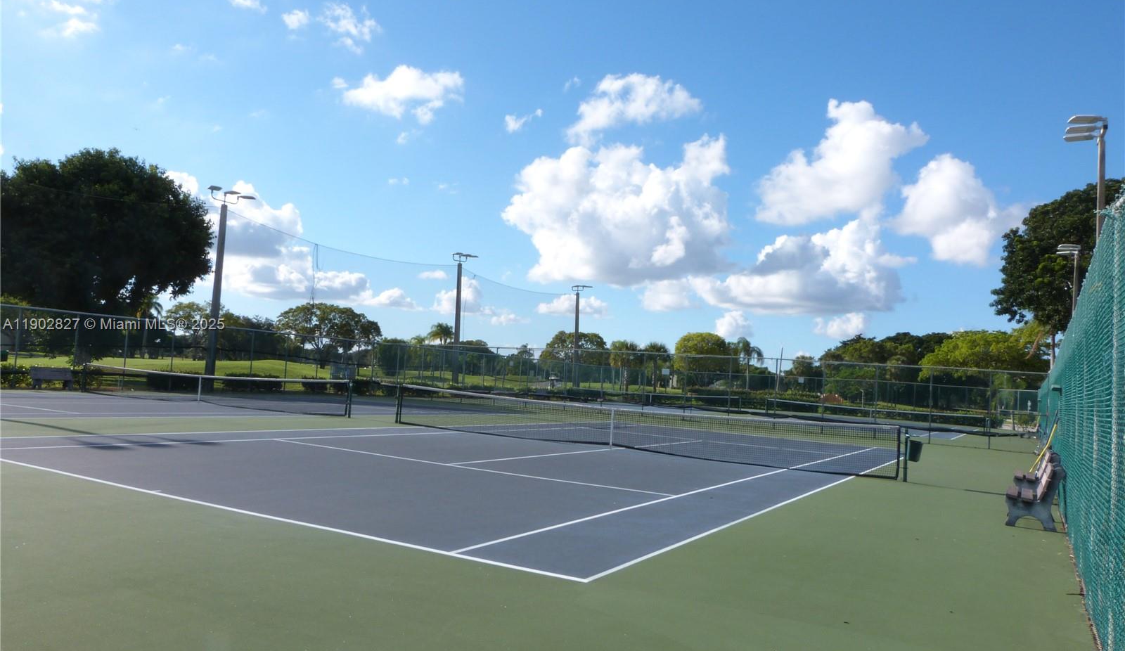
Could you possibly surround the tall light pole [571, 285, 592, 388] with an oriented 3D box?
[{"bbox_3d":[1.708,1.374,69.603,1.200,9.750,2.000,1,-4,29],"label":"tall light pole"}]

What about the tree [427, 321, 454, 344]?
[{"bbox_3d":[-17.849,3.700,120.000,4.200,8.200,4.200,4,-4,-8],"label":"tree"}]

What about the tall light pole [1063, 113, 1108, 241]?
[{"bbox_3d":[14.023,-0.862,22.056,1.200,9.750,2.000,1,-4,29],"label":"tall light pole"}]

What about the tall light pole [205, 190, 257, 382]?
[{"bbox_3d":[-16.989,-1.860,40.659,1.200,9.750,2.000,1,-4,29],"label":"tall light pole"}]

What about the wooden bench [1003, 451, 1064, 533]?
[{"bbox_3d":[6.739,2.387,11.658,0.680,0.870,1.800,1,-4,29],"label":"wooden bench"}]

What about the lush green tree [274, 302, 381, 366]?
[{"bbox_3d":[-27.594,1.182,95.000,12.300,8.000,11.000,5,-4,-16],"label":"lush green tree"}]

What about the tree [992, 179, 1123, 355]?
[{"bbox_3d":[27.536,-0.833,44.000,9.000,14.000,9.000,1,-4,32],"label":"tree"}]

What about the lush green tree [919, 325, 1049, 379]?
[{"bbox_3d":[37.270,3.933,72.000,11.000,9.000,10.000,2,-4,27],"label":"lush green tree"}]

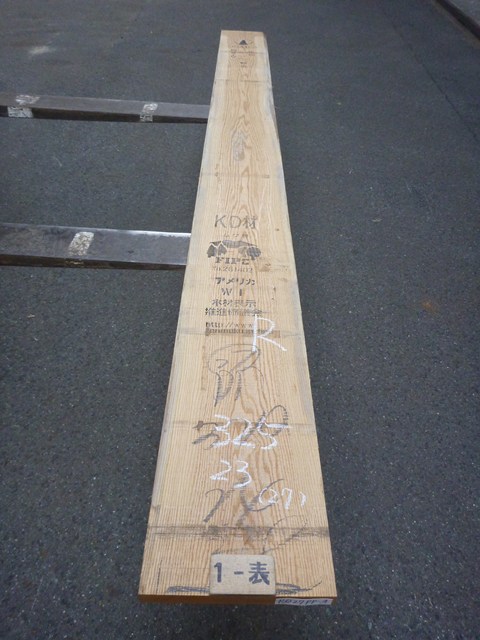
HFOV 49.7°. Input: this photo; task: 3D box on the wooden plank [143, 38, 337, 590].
[{"bbox_3d":[0.011,-0.678,1.947,0.274,0.028,3.250,1,41,0],"label":"wooden plank"}]

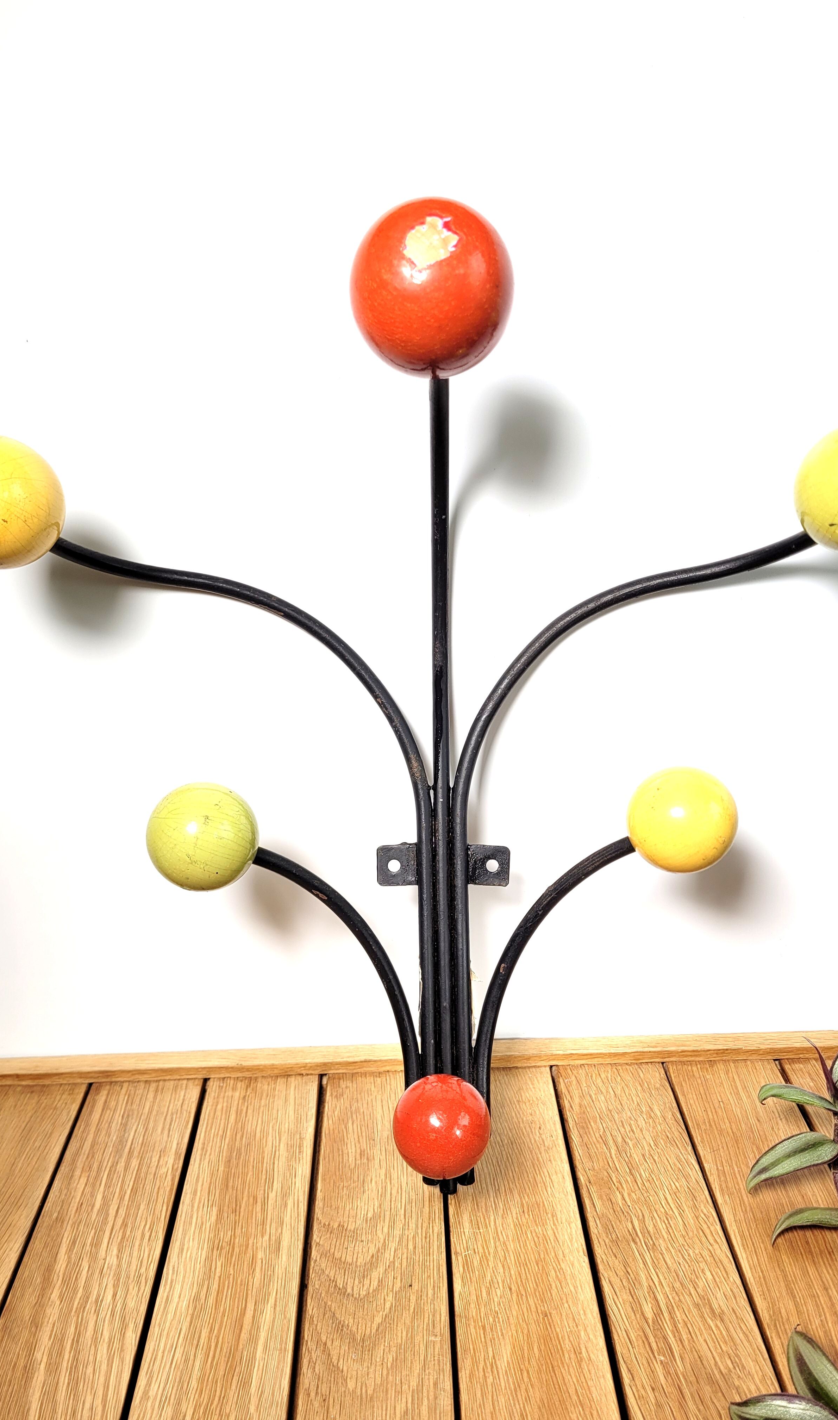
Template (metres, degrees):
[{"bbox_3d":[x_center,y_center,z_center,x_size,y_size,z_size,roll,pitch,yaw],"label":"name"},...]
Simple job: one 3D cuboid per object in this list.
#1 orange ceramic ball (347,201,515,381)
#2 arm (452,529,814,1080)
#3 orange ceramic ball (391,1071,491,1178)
[{"bbox_3d":[0.005,-0.169,0.428,0.066,0.066,0.066,-2,20,-1],"label":"orange ceramic ball"},{"bbox_3d":[0.104,0.083,0.534,0.172,0.326,0.094,-1,-4,-1],"label":"arm"},{"bbox_3d":[0.011,0.192,0.493,0.045,0.045,0.045,-1,20,0],"label":"orange ceramic ball"}]

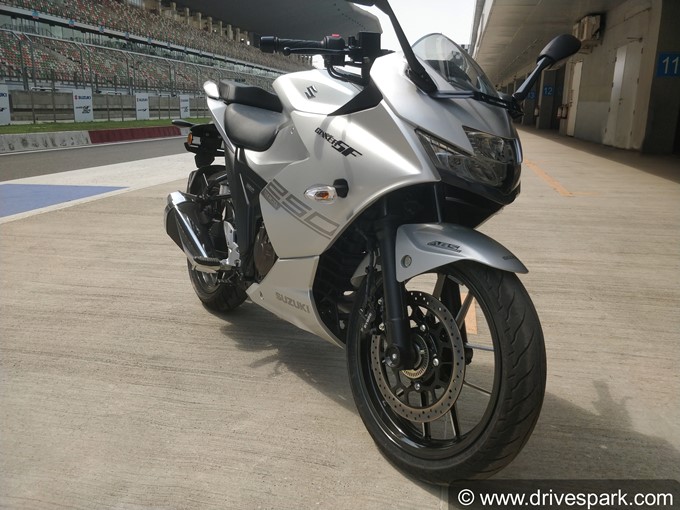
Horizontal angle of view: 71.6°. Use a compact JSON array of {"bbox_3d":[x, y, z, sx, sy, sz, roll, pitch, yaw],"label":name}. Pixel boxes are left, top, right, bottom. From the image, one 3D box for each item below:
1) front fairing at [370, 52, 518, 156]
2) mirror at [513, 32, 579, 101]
[{"bbox_3d":[0.279,-0.328,1.045,0.360,0.220,0.310,-2,13,-36],"label":"front fairing"},{"bbox_3d":[0.518,-0.465,1.193,0.250,0.200,0.100,-2,13,-36],"label":"mirror"}]

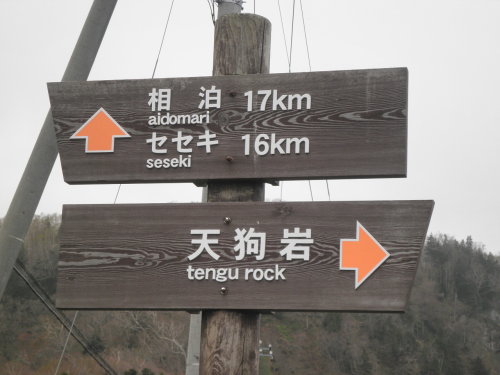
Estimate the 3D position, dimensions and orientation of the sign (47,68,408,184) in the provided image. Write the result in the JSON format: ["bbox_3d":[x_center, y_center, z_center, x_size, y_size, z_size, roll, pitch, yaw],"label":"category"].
[{"bbox_3d":[-0.080,-0.157,3.360,1.000,0.287,0.038,-1,-14,14],"label":"sign"}]

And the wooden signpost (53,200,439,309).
[{"bbox_3d":[-0.021,0.181,3.265,0.996,0.282,0.038,-1,-14,14],"label":"wooden signpost"}]

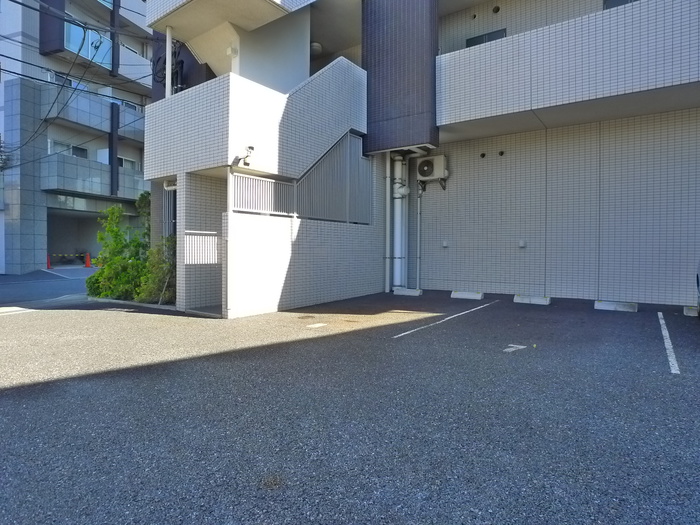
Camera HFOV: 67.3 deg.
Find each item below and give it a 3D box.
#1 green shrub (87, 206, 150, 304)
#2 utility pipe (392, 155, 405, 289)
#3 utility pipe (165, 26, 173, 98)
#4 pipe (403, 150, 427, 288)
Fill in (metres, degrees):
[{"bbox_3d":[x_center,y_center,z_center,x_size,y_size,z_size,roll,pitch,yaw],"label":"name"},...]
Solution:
[{"bbox_3d":[-4.643,-0.210,10.500,1.150,1.860,1.120,1,2,37],"label":"green shrub"},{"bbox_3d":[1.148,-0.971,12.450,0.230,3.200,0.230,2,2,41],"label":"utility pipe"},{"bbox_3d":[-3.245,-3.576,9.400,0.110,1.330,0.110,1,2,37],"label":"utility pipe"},{"bbox_3d":[1.521,-0.998,12.500,0.600,3.250,0.200,2,2,41],"label":"pipe"}]

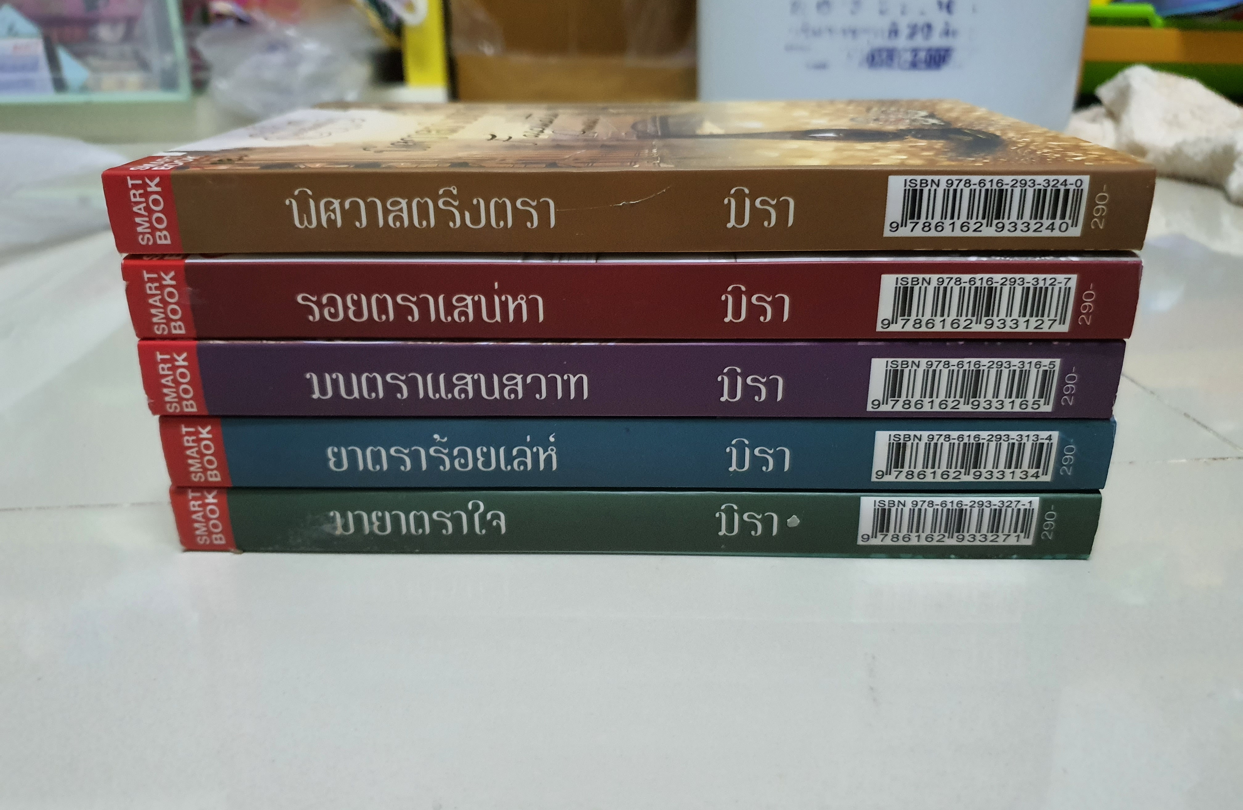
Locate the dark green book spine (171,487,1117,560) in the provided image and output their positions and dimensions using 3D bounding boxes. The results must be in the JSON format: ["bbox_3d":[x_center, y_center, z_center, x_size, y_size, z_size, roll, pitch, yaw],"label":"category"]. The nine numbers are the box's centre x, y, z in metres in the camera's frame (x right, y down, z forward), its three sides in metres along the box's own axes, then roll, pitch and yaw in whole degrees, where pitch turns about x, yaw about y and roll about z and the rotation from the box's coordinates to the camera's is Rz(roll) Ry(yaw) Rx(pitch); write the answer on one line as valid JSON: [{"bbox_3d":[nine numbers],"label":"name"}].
[{"bbox_3d":[0.004,0.000,0.265,0.202,0.016,0.130,0,24,2],"label":"dark green book spine"}]

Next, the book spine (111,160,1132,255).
[{"bbox_3d":[0.002,-0.064,0.242,0.202,0.016,0.130,0,24,2],"label":"book spine"}]

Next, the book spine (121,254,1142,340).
[{"bbox_3d":[0.003,-0.047,0.247,0.202,0.016,0.130,0,24,2],"label":"book spine"}]

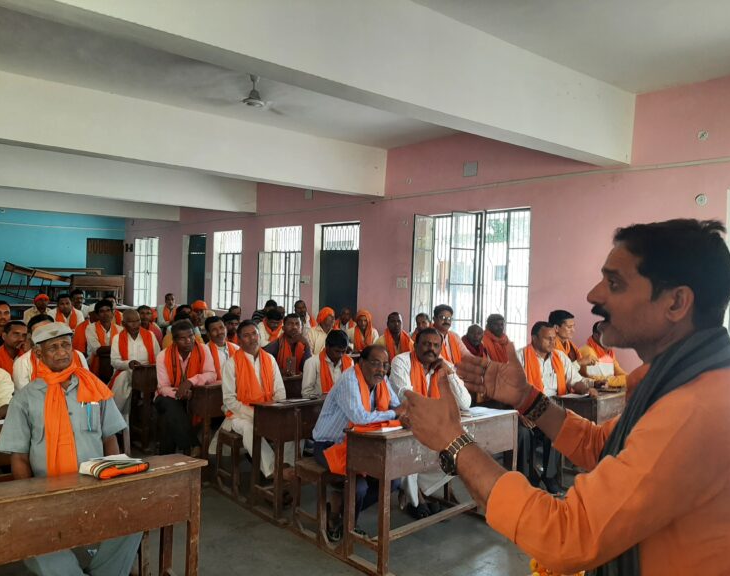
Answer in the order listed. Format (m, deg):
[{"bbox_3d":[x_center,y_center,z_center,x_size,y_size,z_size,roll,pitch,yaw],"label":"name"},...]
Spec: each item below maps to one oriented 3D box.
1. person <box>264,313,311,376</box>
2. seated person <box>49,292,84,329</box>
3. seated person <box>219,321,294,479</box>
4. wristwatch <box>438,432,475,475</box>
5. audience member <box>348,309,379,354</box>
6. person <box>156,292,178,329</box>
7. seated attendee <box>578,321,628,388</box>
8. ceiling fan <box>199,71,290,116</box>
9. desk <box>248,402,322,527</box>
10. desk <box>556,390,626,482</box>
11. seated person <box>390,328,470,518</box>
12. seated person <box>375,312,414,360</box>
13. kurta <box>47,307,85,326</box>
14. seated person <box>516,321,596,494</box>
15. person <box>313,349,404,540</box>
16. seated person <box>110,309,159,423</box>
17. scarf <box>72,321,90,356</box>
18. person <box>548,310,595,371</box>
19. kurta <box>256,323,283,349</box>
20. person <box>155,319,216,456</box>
[{"bbox_3d":[-0.635,0.845,5.148,0.520,1.230,0.750,1,2,-30],"label":"person"},{"bbox_3d":[-3.817,0.669,7.371,0.500,1.190,0.720,1,2,-30],"label":"seated person"},{"bbox_3d":[-0.755,0.847,4.074,0.520,1.220,0.700,1,2,-28],"label":"seated person"},{"bbox_3d":[0.155,0.276,0.960,0.056,0.062,0.038,-27,59,-30],"label":"wristwatch"},{"bbox_3d":[0.017,0.849,6.649,0.500,1.190,0.750,1,2,-25],"label":"audience member"},{"bbox_3d":[-3.184,0.698,9.300,0.500,1.280,0.750,1,2,-40],"label":"person"},{"bbox_3d":[2.158,0.930,5.130,0.550,1.260,0.750,1,2,-28],"label":"seated attendee"},{"bbox_3d":[-1.087,-1.930,5.650,1.200,0.330,1.200,1,2,-40],"label":"ceiling fan"},{"bbox_3d":[-0.230,1.162,4.350,1.200,0.770,0.410,1,2,-40],"label":"desk"},{"bbox_3d":[1.970,1.182,4.654,1.100,0.750,0.400,1,2,-37],"label":"desk"},{"bbox_3d":[0.469,0.936,4.130,0.550,1.280,0.780,1,2,-36],"label":"seated person"},{"bbox_3d":[0.345,0.870,5.901,0.500,1.210,0.750,1,2,-27],"label":"seated person"},{"bbox_3d":[-3.869,0.605,7.440,0.480,0.720,0.420,1,2,-30],"label":"kurta"},{"bbox_3d":[1.447,0.903,4.604,0.530,1.260,0.720,1,2,-30],"label":"seated person"},{"bbox_3d":[-0.029,0.958,3.700,0.540,1.220,0.820,1,2,-42],"label":"person"},{"bbox_3d":[-2.122,0.808,5.258,0.520,1.200,0.780,1,2,-28],"label":"seated person"},{"bbox_3d":[-3.179,0.571,6.400,0.320,0.500,0.240,1,2,-36],"label":"scarf"},{"bbox_3d":[1.824,0.916,5.300,0.750,1.360,0.500,3,2,40],"label":"person"},{"bbox_3d":[-1.070,0.719,6.600,0.500,0.620,0.420,1,2,-36],"label":"kurta"},{"bbox_3d":[-1.601,0.873,5.130,0.550,1.220,0.750,1,1,-32],"label":"person"}]

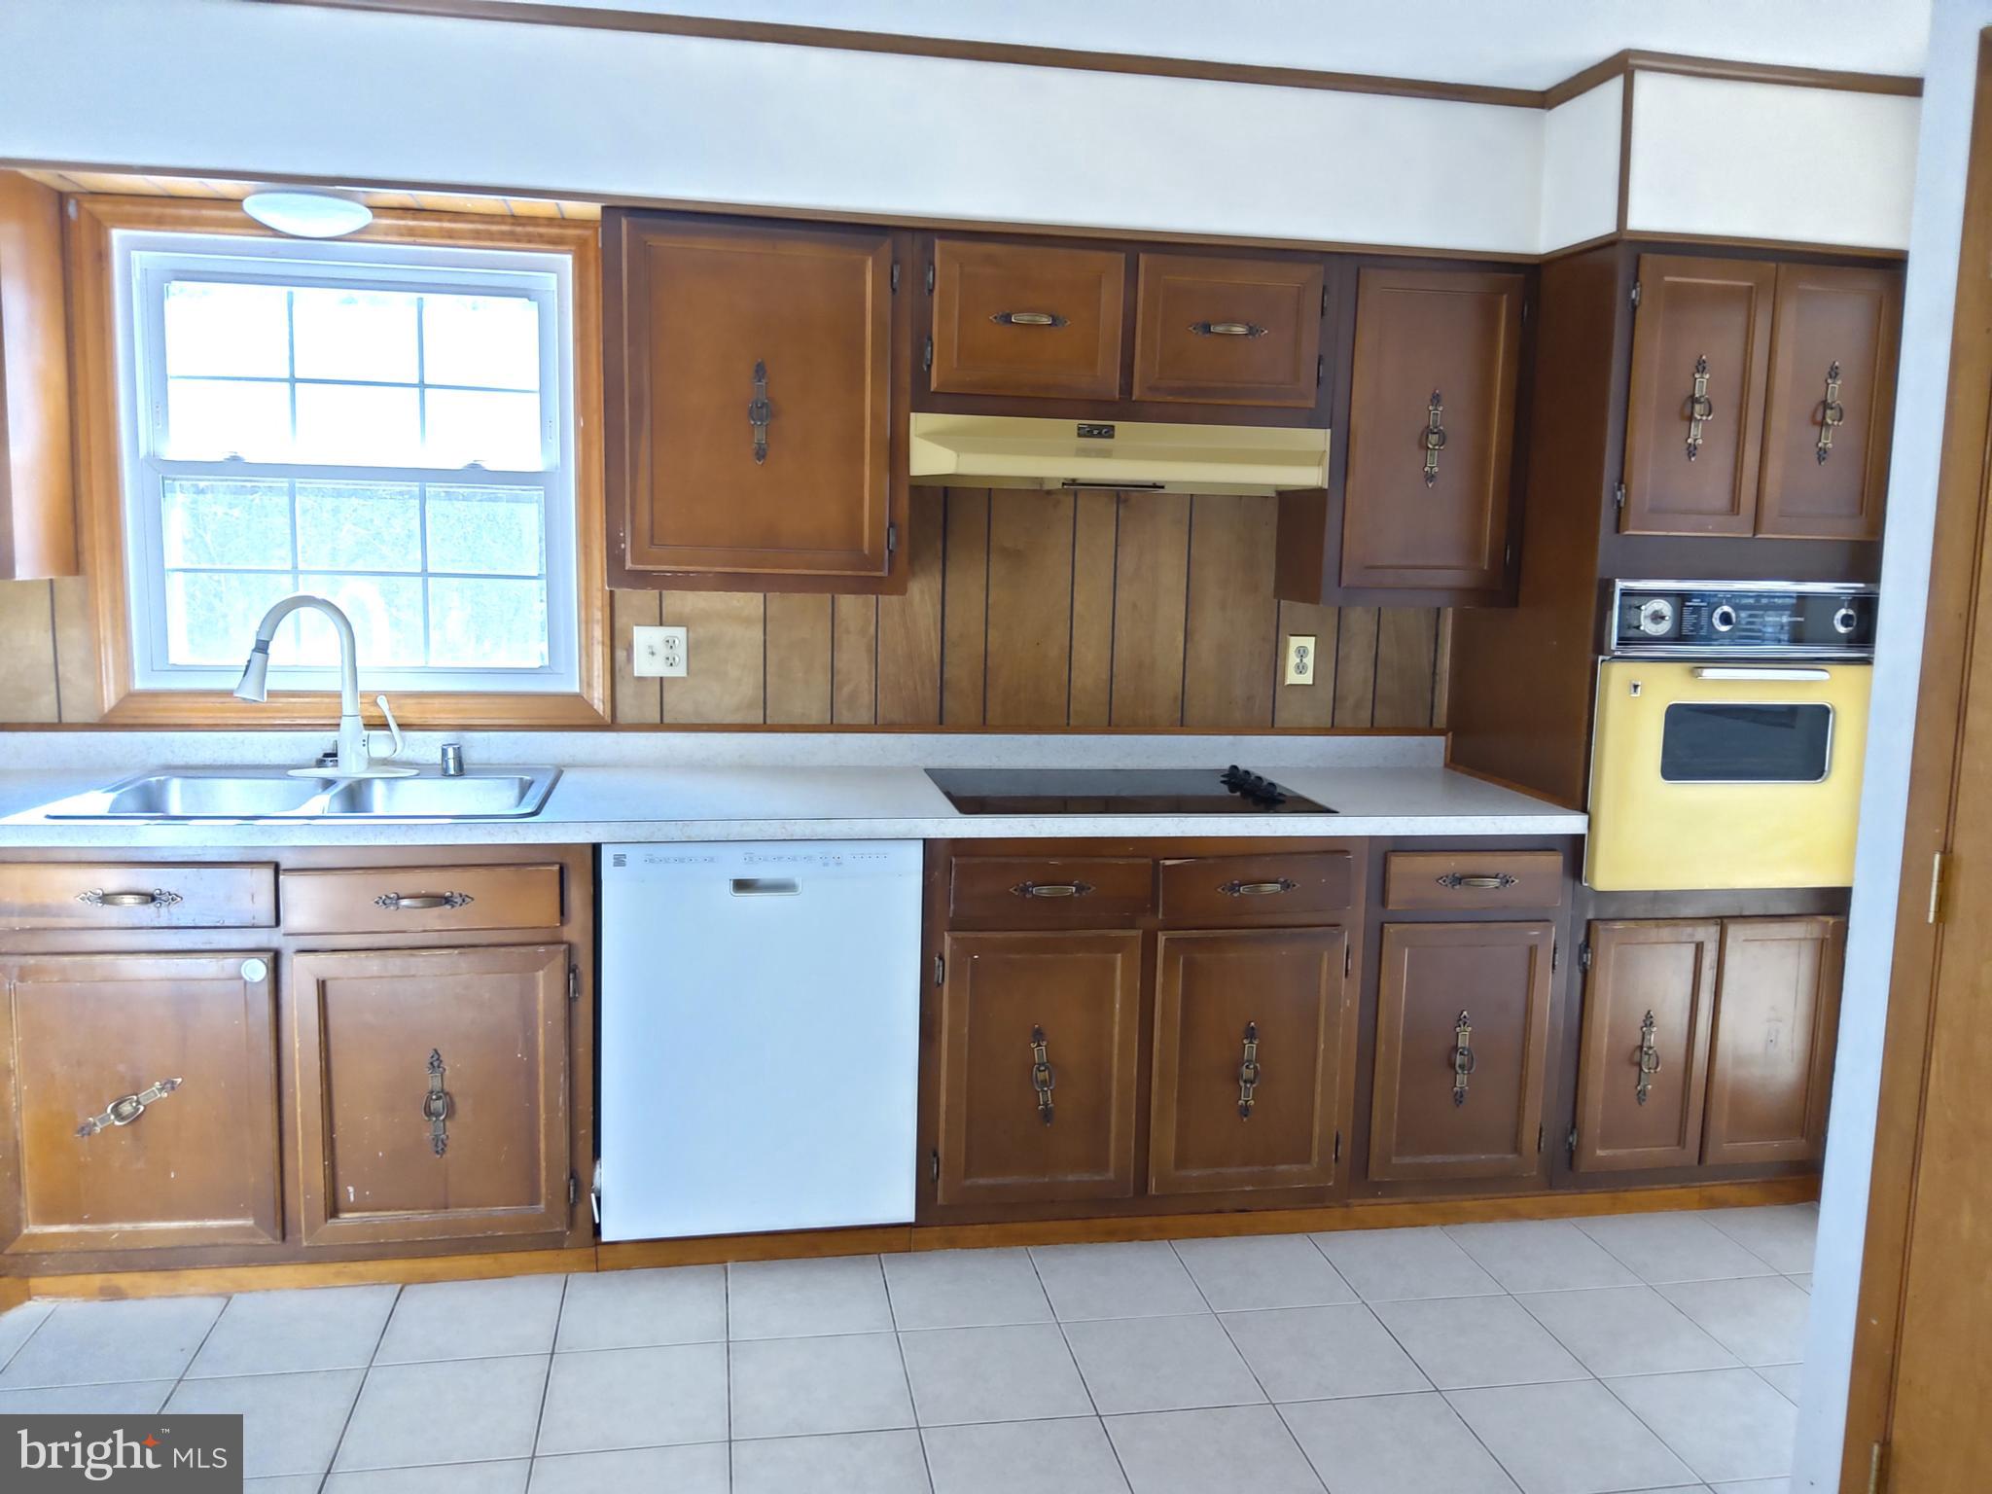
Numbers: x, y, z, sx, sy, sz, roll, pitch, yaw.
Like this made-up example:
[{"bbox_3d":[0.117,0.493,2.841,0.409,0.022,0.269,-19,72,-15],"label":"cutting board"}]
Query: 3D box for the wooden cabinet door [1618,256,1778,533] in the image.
[{"bbox_3d":[1.440,-0.713,3.066,0.307,0.554,0.025,0,7,-10],"label":"wooden cabinet door"}]

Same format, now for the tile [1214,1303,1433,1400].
[{"bbox_3d":[0.597,1.108,2.739,0.303,0.010,0.303,0,8,-10],"label":"tile"}]

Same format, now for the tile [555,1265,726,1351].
[{"bbox_3d":[-0.659,1.061,2.820,0.303,0.010,0.297,0,8,-10],"label":"tile"}]

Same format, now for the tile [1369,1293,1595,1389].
[{"bbox_3d":[0.897,1.111,2.795,0.303,0.010,0.303,0,8,-10],"label":"tile"}]

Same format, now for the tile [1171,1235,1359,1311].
[{"bbox_3d":[0.544,1.069,3.038,0.303,0.010,0.297,0,8,-10],"label":"tile"}]

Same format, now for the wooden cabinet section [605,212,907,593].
[{"bbox_3d":[-0.475,-0.683,3.013,0.575,0.712,0.027,0,8,-10],"label":"wooden cabinet section"}]

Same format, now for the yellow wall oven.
[{"bbox_3d":[1.512,-0.054,3.388,0.652,0.646,0.560,0,8,-10],"label":"yellow wall oven"}]

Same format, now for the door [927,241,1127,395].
[{"bbox_3d":[0.066,-0.876,3.083,0.397,0.297,0.027,0,8,-10],"label":"door"}]

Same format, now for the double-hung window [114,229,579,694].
[{"bbox_3d":[-1.365,-0.591,3.224,0.909,0.936,0.090,0,8,-10],"label":"double-hung window"}]

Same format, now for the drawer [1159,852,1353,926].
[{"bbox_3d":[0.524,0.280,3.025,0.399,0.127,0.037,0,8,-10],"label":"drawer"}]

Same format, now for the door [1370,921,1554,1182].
[{"bbox_3d":[0.987,0.644,3.165,0.383,0.556,0.025,0,7,-10],"label":"door"}]

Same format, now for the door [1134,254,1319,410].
[{"bbox_3d":[0.495,-0.879,3.173,0.403,0.302,0.030,0,8,-10],"label":"door"}]

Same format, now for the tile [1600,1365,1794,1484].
[{"bbox_3d":[1.251,1.155,2.553,0.303,0.010,0.303,0,8,-10],"label":"tile"}]

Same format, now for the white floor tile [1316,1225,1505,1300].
[{"bbox_3d":[0.845,1.070,3.092,0.303,0.010,0.297,0,8,-10],"label":"white floor tile"}]

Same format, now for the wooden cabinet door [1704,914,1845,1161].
[{"bbox_3d":[1.717,0.649,3.296,0.300,0.561,0.025,0,7,-10],"label":"wooden cabinet door"}]

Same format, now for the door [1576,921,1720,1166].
[{"bbox_3d":[1.411,0.647,3.242,0.304,0.555,0.025,0,7,-10],"label":"door"}]

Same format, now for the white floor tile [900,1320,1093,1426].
[{"bbox_3d":[-0.005,1.106,2.635,0.301,0.009,0.301,0,8,-10],"label":"white floor tile"}]

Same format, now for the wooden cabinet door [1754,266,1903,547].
[{"bbox_3d":[1.739,-0.713,3.119,0.295,0.556,0.025,0,7,-10],"label":"wooden cabinet door"}]

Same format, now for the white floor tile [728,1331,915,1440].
[{"bbox_3d":[-0.305,1.104,2.582,0.301,0.009,0.301,0,8,-10],"label":"white floor tile"}]

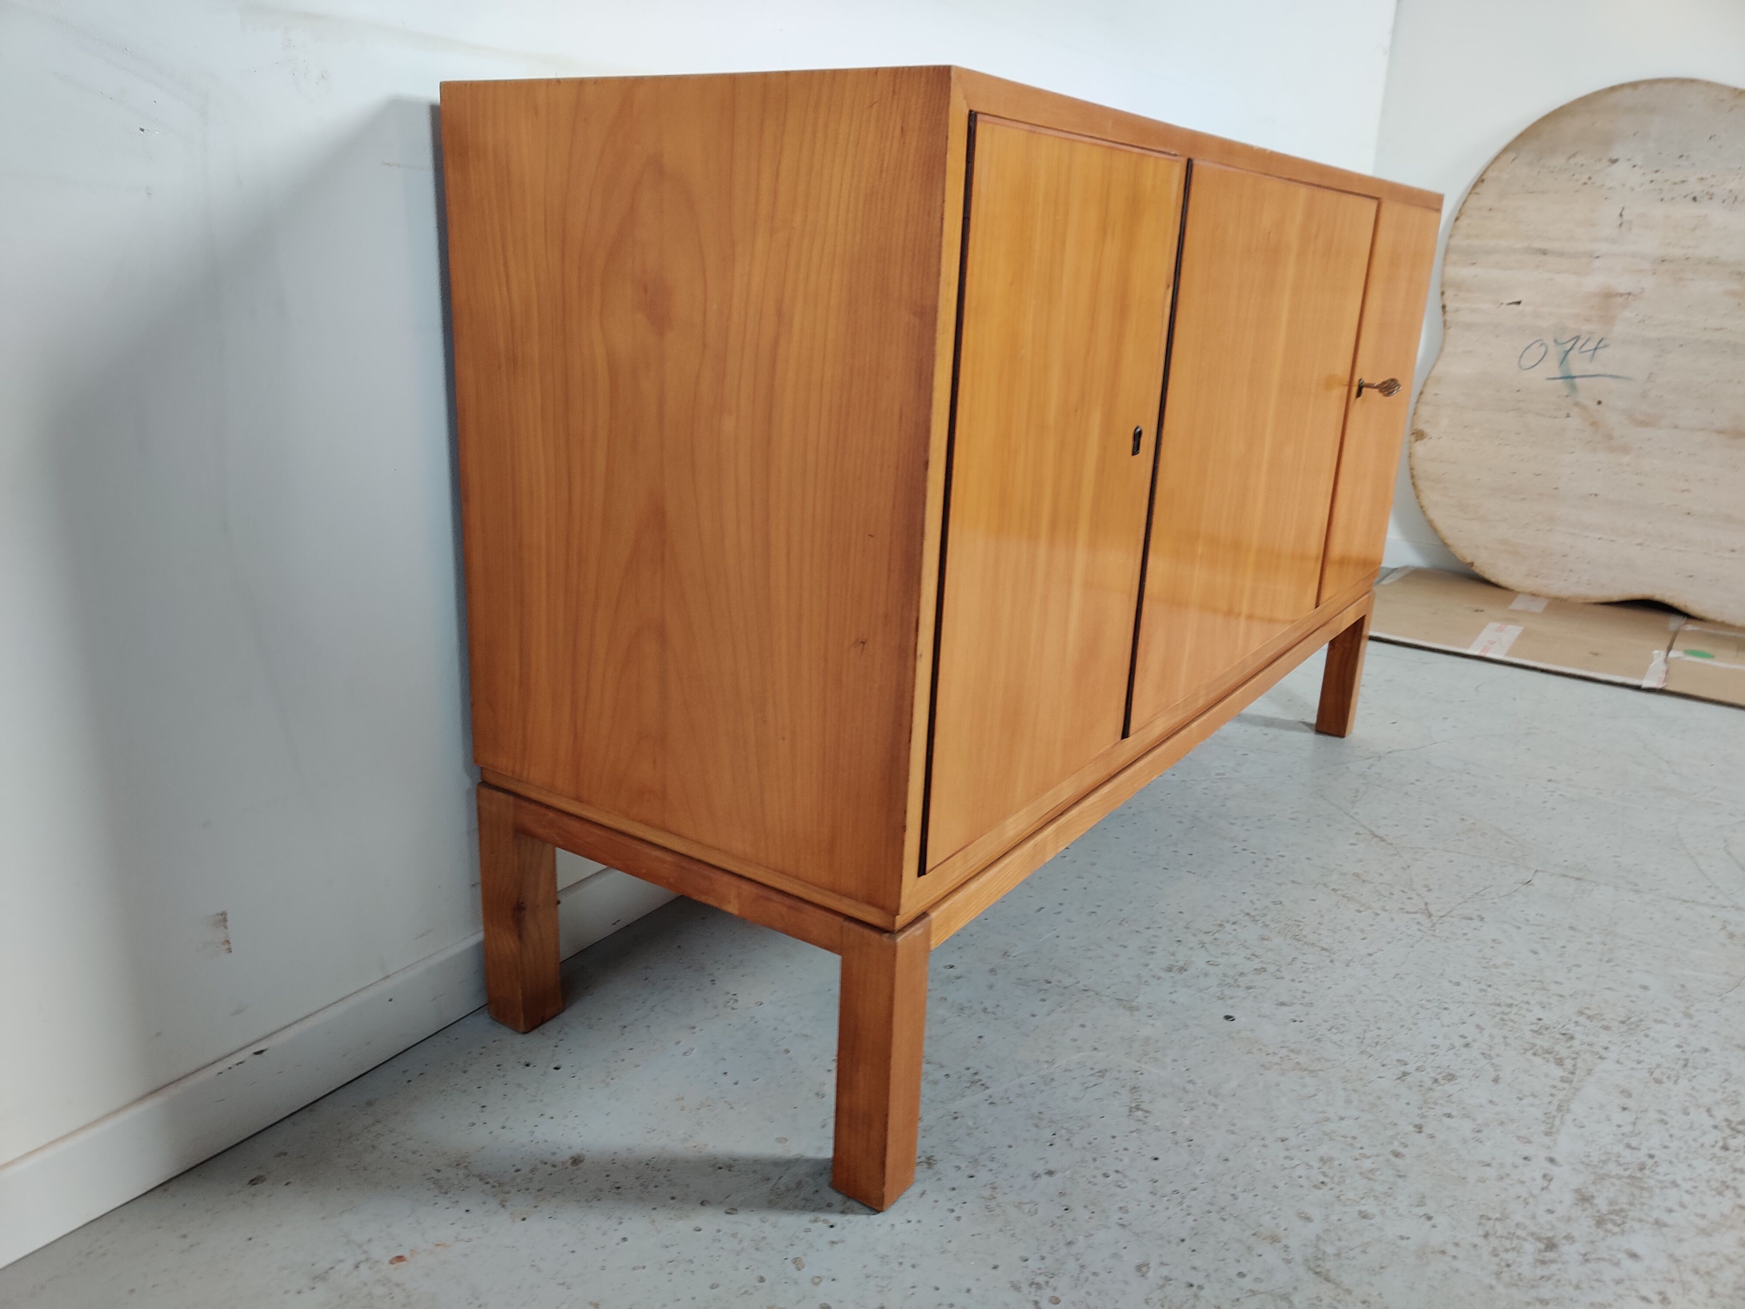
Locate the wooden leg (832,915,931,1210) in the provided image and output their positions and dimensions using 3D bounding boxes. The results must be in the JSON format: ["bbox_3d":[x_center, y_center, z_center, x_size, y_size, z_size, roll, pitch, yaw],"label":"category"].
[{"bbox_3d":[0.007,0.296,1.008,0.046,0.225,0.046,13,20,31],"label":"wooden leg"}]

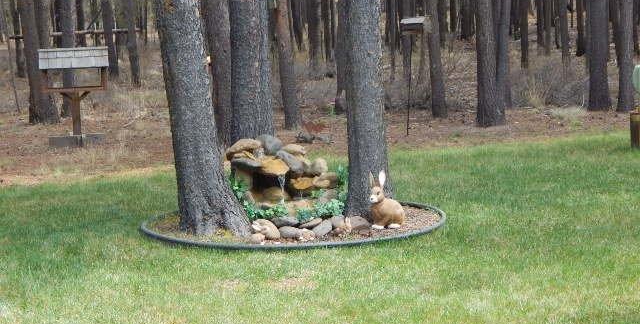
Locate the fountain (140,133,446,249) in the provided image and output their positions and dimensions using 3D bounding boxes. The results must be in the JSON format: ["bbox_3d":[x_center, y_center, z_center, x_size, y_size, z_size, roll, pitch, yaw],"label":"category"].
[{"bbox_3d":[-0.188,0.111,9.525,2.320,0.680,2.250,-2,7,-2],"label":"fountain"}]

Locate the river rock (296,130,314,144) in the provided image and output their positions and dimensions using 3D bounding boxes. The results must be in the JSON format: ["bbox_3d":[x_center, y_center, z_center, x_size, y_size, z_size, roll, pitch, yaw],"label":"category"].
[{"bbox_3d":[-0.166,-0.280,14.600,0.210,0.140,0.160,-2,7,0],"label":"river rock"}]

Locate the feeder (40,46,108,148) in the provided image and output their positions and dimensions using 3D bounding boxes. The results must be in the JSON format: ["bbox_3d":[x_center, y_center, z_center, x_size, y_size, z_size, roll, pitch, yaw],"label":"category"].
[{"bbox_3d":[-2.944,-0.780,15.300,0.800,1.200,0.550,-3,7,-11],"label":"feeder"}]

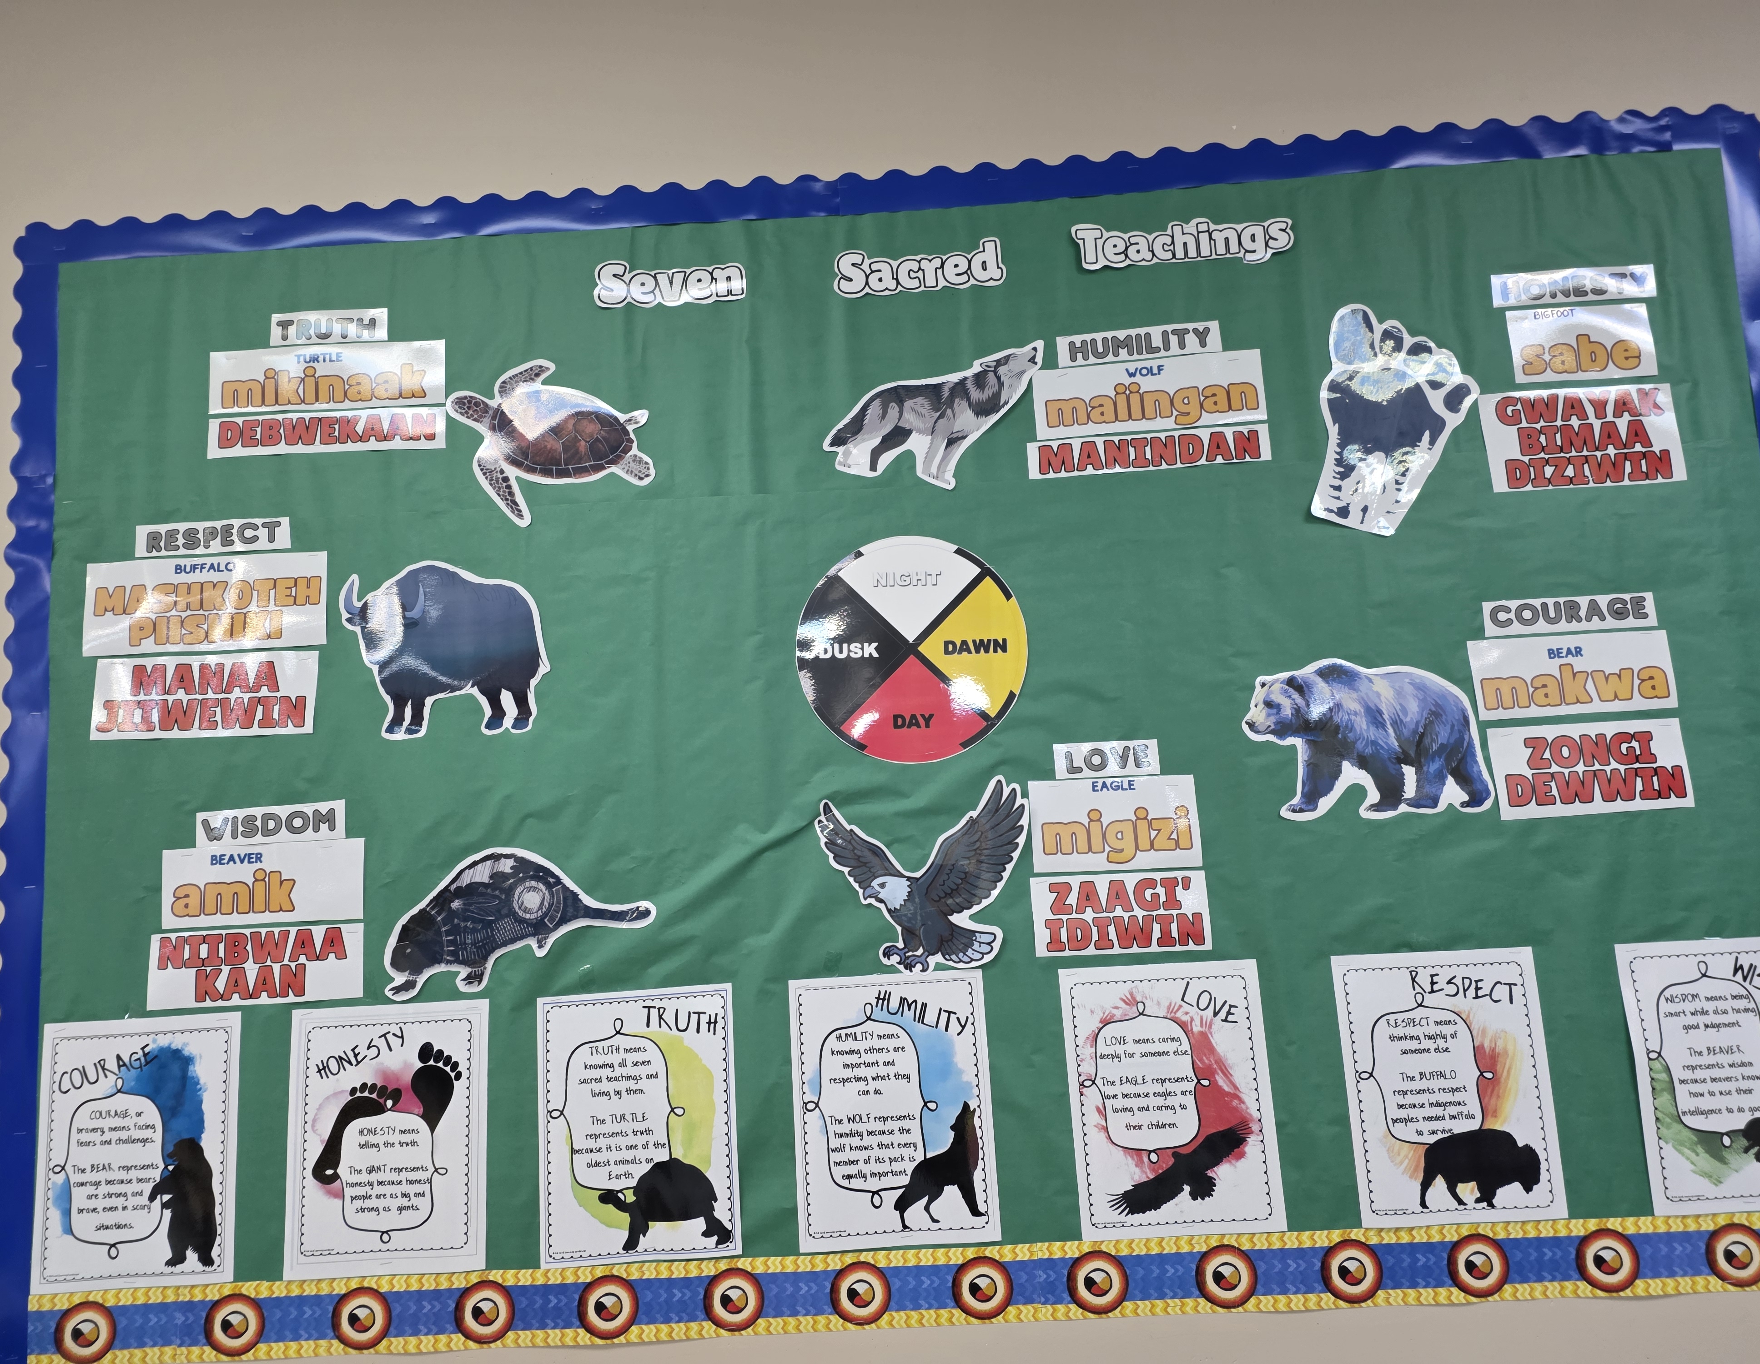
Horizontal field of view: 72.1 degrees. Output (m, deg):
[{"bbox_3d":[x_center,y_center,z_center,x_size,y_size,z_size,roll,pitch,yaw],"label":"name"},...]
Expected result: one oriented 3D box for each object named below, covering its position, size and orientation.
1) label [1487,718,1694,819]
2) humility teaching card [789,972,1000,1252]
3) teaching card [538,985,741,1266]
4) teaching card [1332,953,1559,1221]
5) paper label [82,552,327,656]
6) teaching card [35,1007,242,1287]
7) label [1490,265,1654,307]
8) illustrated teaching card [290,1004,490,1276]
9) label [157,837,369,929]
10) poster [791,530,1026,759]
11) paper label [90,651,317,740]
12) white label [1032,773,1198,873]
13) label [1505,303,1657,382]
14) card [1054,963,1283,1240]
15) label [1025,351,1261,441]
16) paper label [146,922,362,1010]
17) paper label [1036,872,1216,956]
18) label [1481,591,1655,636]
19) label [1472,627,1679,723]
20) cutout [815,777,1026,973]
[{"bbox_3d":[0.796,0.097,1.354,0.215,0.101,0.004,-4,-10,0],"label":"label"},{"bbox_3d":[0.015,0.460,1.302,0.216,0.279,0.004,-3,-10,0],"label":"humility teaching card"},{"bbox_3d":[-0.261,0.478,1.306,0.216,0.279,0.004,-4,-11,0],"label":"teaching card"},{"bbox_3d":[0.612,0.434,1.300,0.216,0.279,0.004,-3,-11,0],"label":"teaching card"},{"bbox_3d":[-0.792,-0.092,1.421,0.286,0.112,0.004,-3,-11,0],"label":"paper label"},{"bbox_3d":[-0.805,0.509,1.310,0.216,0.279,0.004,-4,-11,0],"label":"teaching card"},{"bbox_3d":[0.842,-0.480,1.465,0.197,0.042,0.004,-4,-11,0],"label":"label"},{"bbox_3d":[-0.533,0.493,1.308,0.216,0.279,0.004,-3,-11,0],"label":"illustrated teaching card"},{"bbox_3d":[-0.692,0.227,1.356,0.227,0.088,0.004,-3,-10,0],"label":"label"},{"bbox_3d":[0.037,-0.039,1.392,0.265,0.265,0.004,-3,-10,0],"label":"poster"},{"bbox_3d":[-0.779,0.017,1.396,0.258,0.096,0.004,-2,-10,1],"label":"paper label"},{"bbox_3d":[0.264,0.159,1.357,0.187,0.102,0.004,-2,-11,1],"label":"white label"},{"bbox_3d":[0.843,-0.407,1.452,0.169,0.093,0.004,-3,-11,0],"label":"label"},{"bbox_3d":[0.314,0.447,1.300,0.216,0.279,0.004,-4,-10,0],"label":"card"},{"bbox_3d":[0.322,-0.342,1.442,0.274,0.088,0.004,-5,-10,0],"label":"label"},{"bbox_3d":[-0.693,0.317,1.344,0.239,0.081,0.004,-3,-11,0],"label":"paper label"},{"bbox_3d":[0.267,0.256,1.335,0.194,0.085,0.004,-3,-10,1],"label":"paper label"},{"bbox_3d":[0.791,-0.077,1.386,0.196,0.040,0.004,-3,-10,0],"label":"label"},{"bbox_3d":[0.788,-0.008,1.373,0.225,0.090,0.004,-4,-10,0],"label":"label"},{"bbox_3d":[0.052,0.217,1.349,0.243,0.215,0.004,-3,-11,0],"label":"cutout"}]

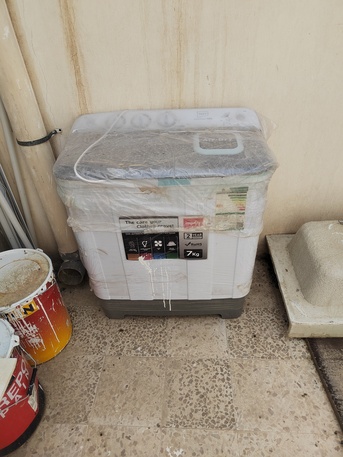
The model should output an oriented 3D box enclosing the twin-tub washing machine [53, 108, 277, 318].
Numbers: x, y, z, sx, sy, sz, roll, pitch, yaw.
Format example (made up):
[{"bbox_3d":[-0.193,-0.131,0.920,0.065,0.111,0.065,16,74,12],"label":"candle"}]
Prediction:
[{"bbox_3d":[-0.002,-0.081,1.309,0.715,0.738,0.440,0,37,4],"label":"twin-tub washing machine"}]

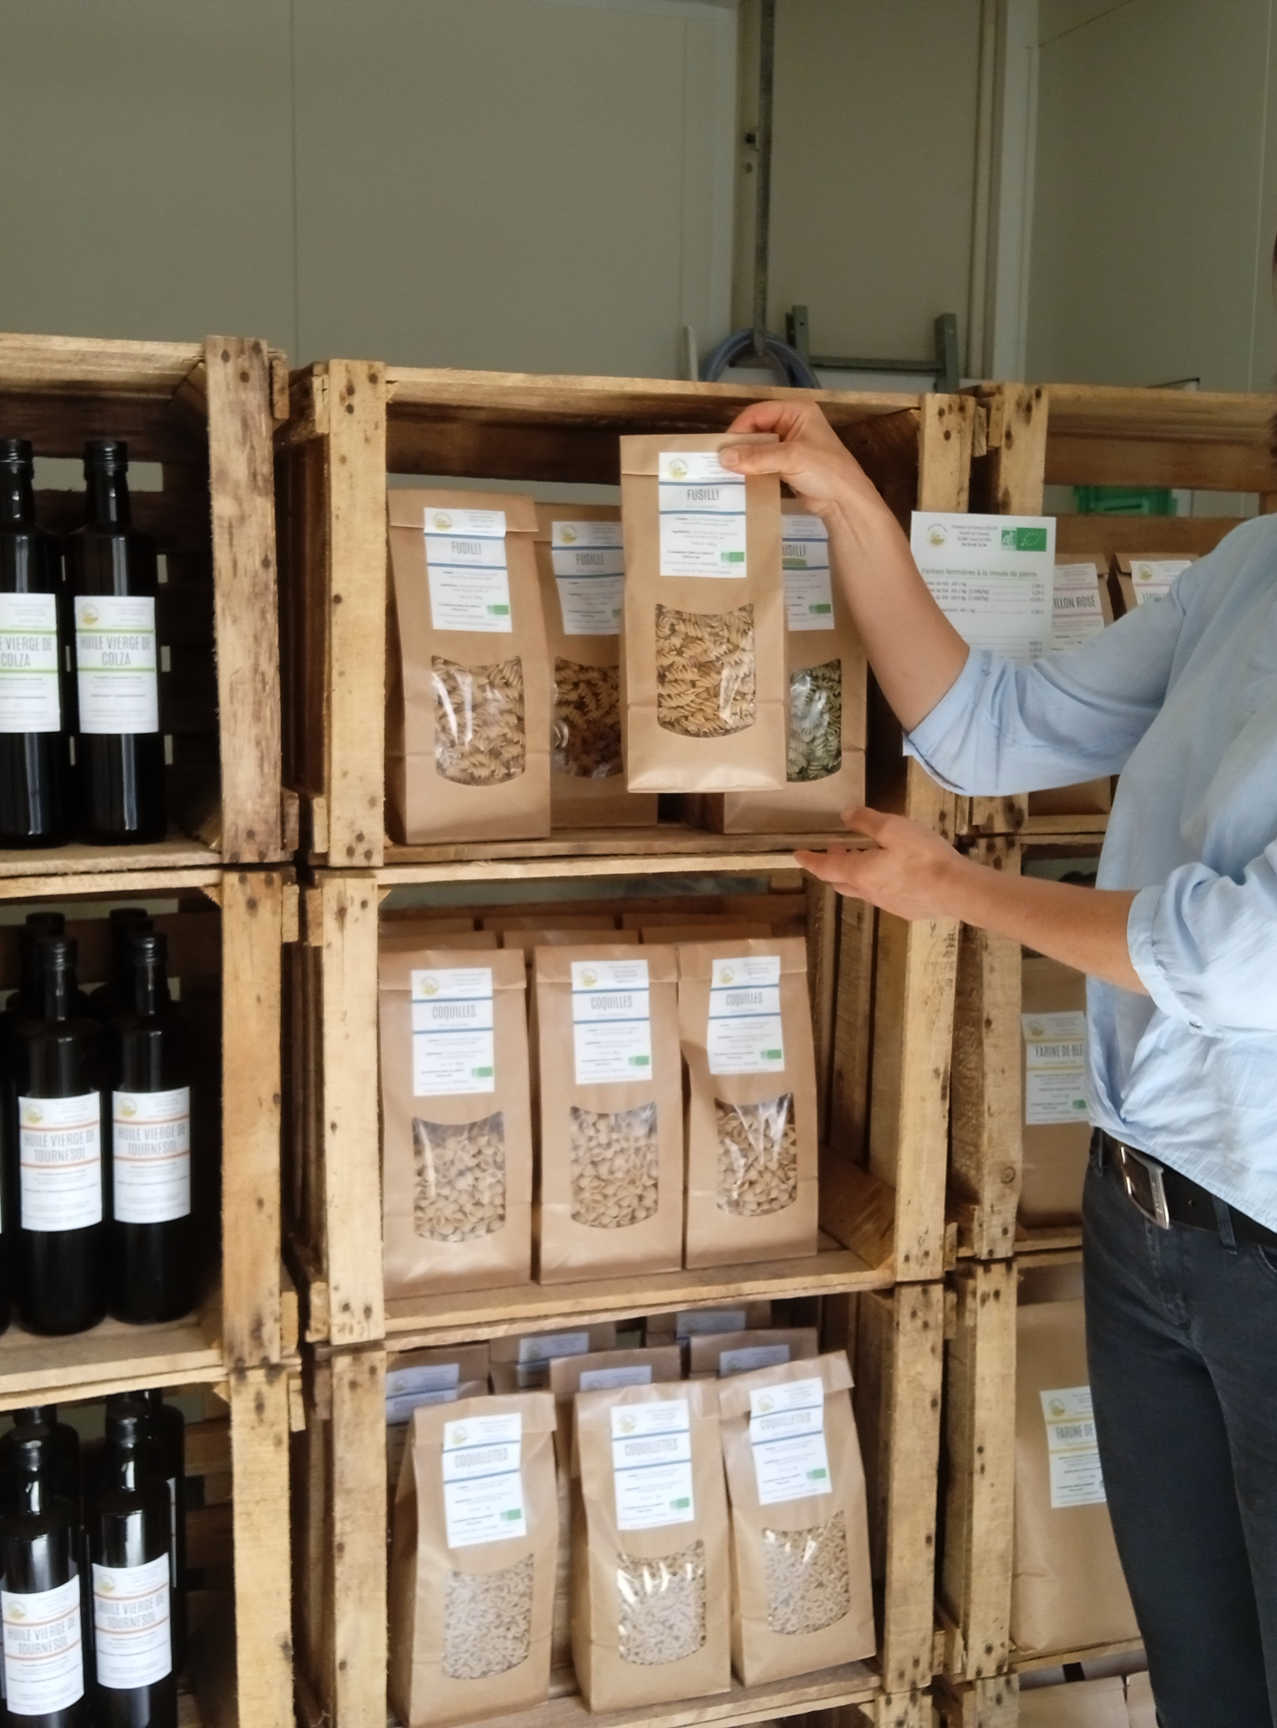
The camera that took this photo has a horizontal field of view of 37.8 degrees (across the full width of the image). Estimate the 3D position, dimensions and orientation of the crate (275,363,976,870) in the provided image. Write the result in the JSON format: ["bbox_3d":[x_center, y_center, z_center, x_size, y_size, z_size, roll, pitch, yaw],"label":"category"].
[{"bbox_3d":[-0.027,-0.206,1.565,0.530,0.362,0.296,-2,9,-18],"label":"crate"}]

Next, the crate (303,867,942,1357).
[{"bbox_3d":[-0.031,0.157,1.594,0.530,0.362,0.296,-2,9,-18],"label":"crate"}]

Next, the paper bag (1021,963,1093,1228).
[{"bbox_3d":[0.369,0.194,1.705,0.120,0.238,0.075,-1,9,-16],"label":"paper bag"}]

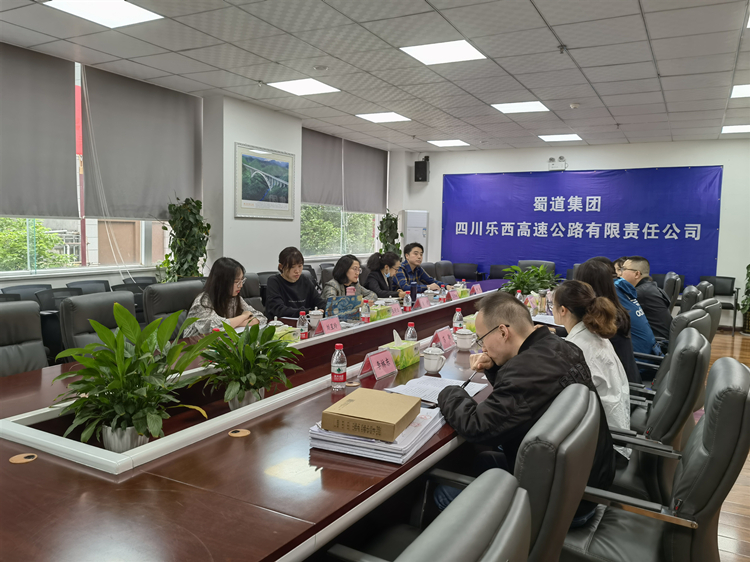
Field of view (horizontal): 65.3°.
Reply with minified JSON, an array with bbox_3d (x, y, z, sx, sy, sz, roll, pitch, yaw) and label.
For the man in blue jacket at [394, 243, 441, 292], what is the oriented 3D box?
[{"bbox_3d":[0.420,0.251,5.913,0.540,1.260,0.800,-3,7,-42],"label":"man in blue jacket"}]

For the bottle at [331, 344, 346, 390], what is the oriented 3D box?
[{"bbox_3d":[-0.151,0.347,2.377,0.062,0.193,0.062,1,5,0],"label":"bottle"}]

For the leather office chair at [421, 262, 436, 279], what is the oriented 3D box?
[{"bbox_3d":[0.847,0.309,6.655,0.680,1.020,0.620,4,6,28],"label":"leather office chair"}]

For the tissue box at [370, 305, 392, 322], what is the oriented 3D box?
[{"bbox_3d":[0.019,0.236,4.282,0.120,0.078,0.222,4,6,28],"label":"tissue box"}]

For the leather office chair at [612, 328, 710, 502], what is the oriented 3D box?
[{"bbox_3d":[1.175,0.735,2.694,0.660,1.000,0.620,5,6,30],"label":"leather office chair"}]

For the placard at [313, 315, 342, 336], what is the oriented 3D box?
[{"bbox_3d":[-0.283,0.276,3.628,0.092,0.100,0.198,4,6,28],"label":"placard"}]

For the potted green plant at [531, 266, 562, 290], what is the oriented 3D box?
[{"bbox_3d":[2.118,-0.010,7.290,0.440,0.410,0.440,4,6,28],"label":"potted green plant"}]

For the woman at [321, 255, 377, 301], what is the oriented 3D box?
[{"bbox_3d":[-0.236,0.365,5.090,0.720,1.190,0.520,5,6,28],"label":"woman"}]

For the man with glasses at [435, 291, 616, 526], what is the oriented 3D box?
[{"bbox_3d":[0.560,0.649,2.257,0.720,1.220,0.540,5,6,31],"label":"man with glasses"}]

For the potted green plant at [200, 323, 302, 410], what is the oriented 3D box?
[{"bbox_3d":[-0.533,0.370,2.465,0.420,0.410,0.410,0,6,-12],"label":"potted green plant"}]

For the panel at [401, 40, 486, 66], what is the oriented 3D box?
[{"bbox_3d":[0.564,-1.865,4.742,0.590,0.040,0.590,5,6,28],"label":"panel"}]

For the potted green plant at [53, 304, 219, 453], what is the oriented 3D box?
[{"bbox_3d":[-0.765,0.334,1.865,0.470,0.500,0.480,4,6,28],"label":"potted green plant"}]

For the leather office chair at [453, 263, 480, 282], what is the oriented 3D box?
[{"bbox_3d":[1.552,0.100,10.424,0.580,0.850,0.560,4,6,28],"label":"leather office chair"}]

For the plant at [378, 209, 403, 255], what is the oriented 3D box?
[{"bbox_3d":[0.217,-0.381,10.518,0.460,1.720,0.460,4,6,28],"label":"plant"}]

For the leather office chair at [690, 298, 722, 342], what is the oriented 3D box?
[{"bbox_3d":[1.802,0.597,3.744,0.680,1.020,0.620,4,6,28],"label":"leather office chair"}]

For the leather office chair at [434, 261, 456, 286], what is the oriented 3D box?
[{"bbox_3d":[1.122,0.253,7.641,0.660,1.000,0.620,5,6,28],"label":"leather office chair"}]

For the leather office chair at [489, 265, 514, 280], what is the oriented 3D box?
[{"bbox_3d":[2.154,0.138,10.048,0.570,0.830,0.580,4,6,28],"label":"leather office chair"}]

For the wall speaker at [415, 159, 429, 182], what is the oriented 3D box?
[{"bbox_3d":[0.860,-2.007,10.747,0.240,0.370,0.220,3,6,17],"label":"wall speaker"}]

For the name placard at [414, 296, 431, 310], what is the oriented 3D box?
[{"bbox_3d":[0.400,0.180,4.869,0.092,0.100,0.195,4,6,28],"label":"name placard"}]

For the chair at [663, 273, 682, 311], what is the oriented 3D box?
[{"bbox_3d":[3.060,0.415,6.528,0.660,1.000,0.620,5,6,28],"label":"chair"}]

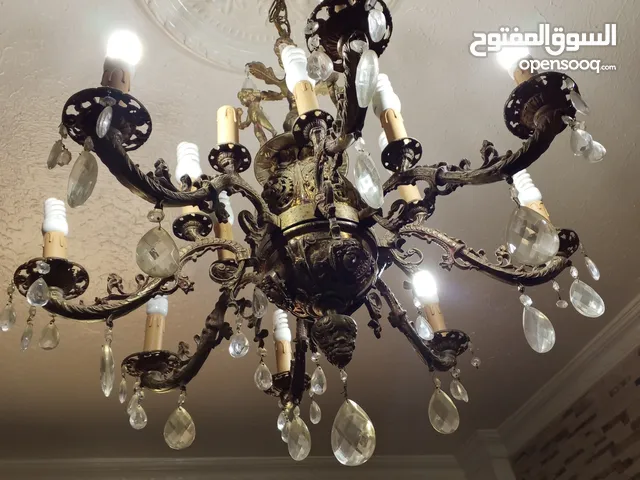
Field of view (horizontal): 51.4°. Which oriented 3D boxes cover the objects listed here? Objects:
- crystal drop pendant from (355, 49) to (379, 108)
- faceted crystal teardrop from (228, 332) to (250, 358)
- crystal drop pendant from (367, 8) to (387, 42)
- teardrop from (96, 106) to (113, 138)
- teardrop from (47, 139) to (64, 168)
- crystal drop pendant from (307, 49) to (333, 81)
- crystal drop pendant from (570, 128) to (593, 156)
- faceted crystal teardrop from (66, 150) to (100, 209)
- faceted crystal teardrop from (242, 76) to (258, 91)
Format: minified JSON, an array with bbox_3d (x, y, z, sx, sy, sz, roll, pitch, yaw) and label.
[{"bbox_3d":[0.044,-0.151,0.621,0.018,0.074,0.044,3,-42,-14],"label":"crystal drop pendant"},{"bbox_3d":[-0.112,0.146,0.923,0.026,0.043,0.012,-3,-41,-7],"label":"faceted crystal teardrop"},{"bbox_3d":[0.053,-0.198,0.616,0.013,0.042,0.026,5,-42,-17],"label":"crystal drop pendant"},{"bbox_3d":[-0.213,-0.116,0.659,0.012,0.042,0.027,22,-48,-32],"label":"teardrop"},{"bbox_3d":[-0.273,-0.088,0.684,0.012,0.041,0.026,21,-48,-31],"label":"teardrop"},{"bbox_3d":[0.001,-0.171,0.657,0.026,0.043,0.012,-12,-41,3],"label":"crystal drop pendant"},{"bbox_3d":[0.304,-0.113,0.774,0.012,0.041,0.027,13,-44,-25],"label":"crystal drop pendant"},{"bbox_3d":[-0.230,-0.059,0.644,0.020,0.077,0.049,24,-50,-34],"label":"faceted crystal teardrop"},{"bbox_3d":[-0.131,-0.286,1.226,0.026,0.043,0.012,-5,-41,-5],"label":"faceted crystal teardrop"}]

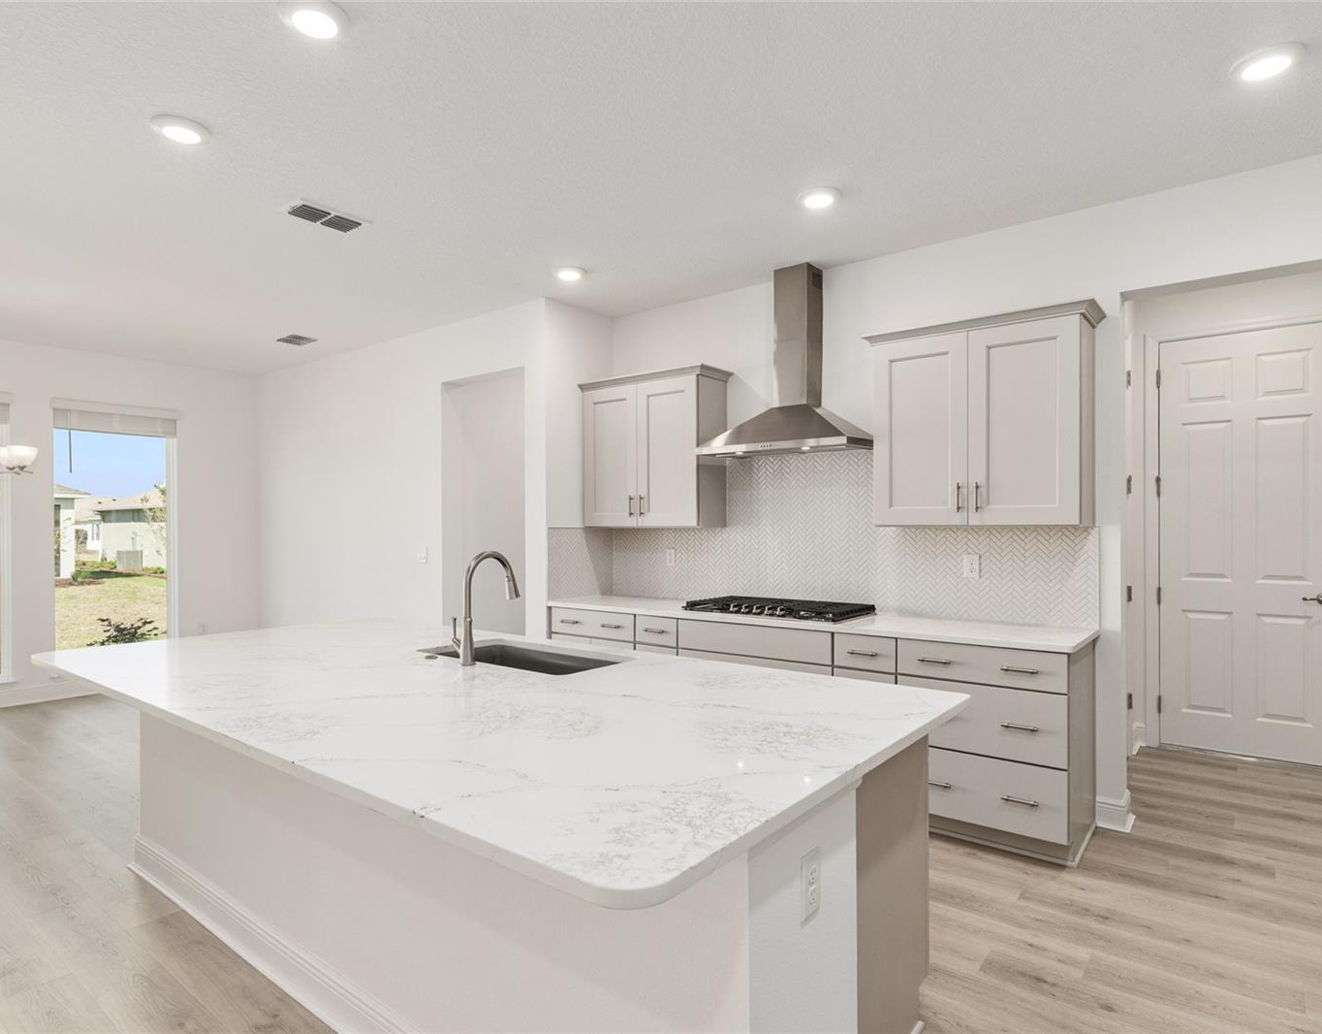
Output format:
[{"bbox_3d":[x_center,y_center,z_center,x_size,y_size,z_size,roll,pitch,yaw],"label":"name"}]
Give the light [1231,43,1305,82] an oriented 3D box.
[{"bbox_3d":[1.970,-1.459,2.240,0.190,0.025,0.190,-1,-1,36],"label":"light"}]

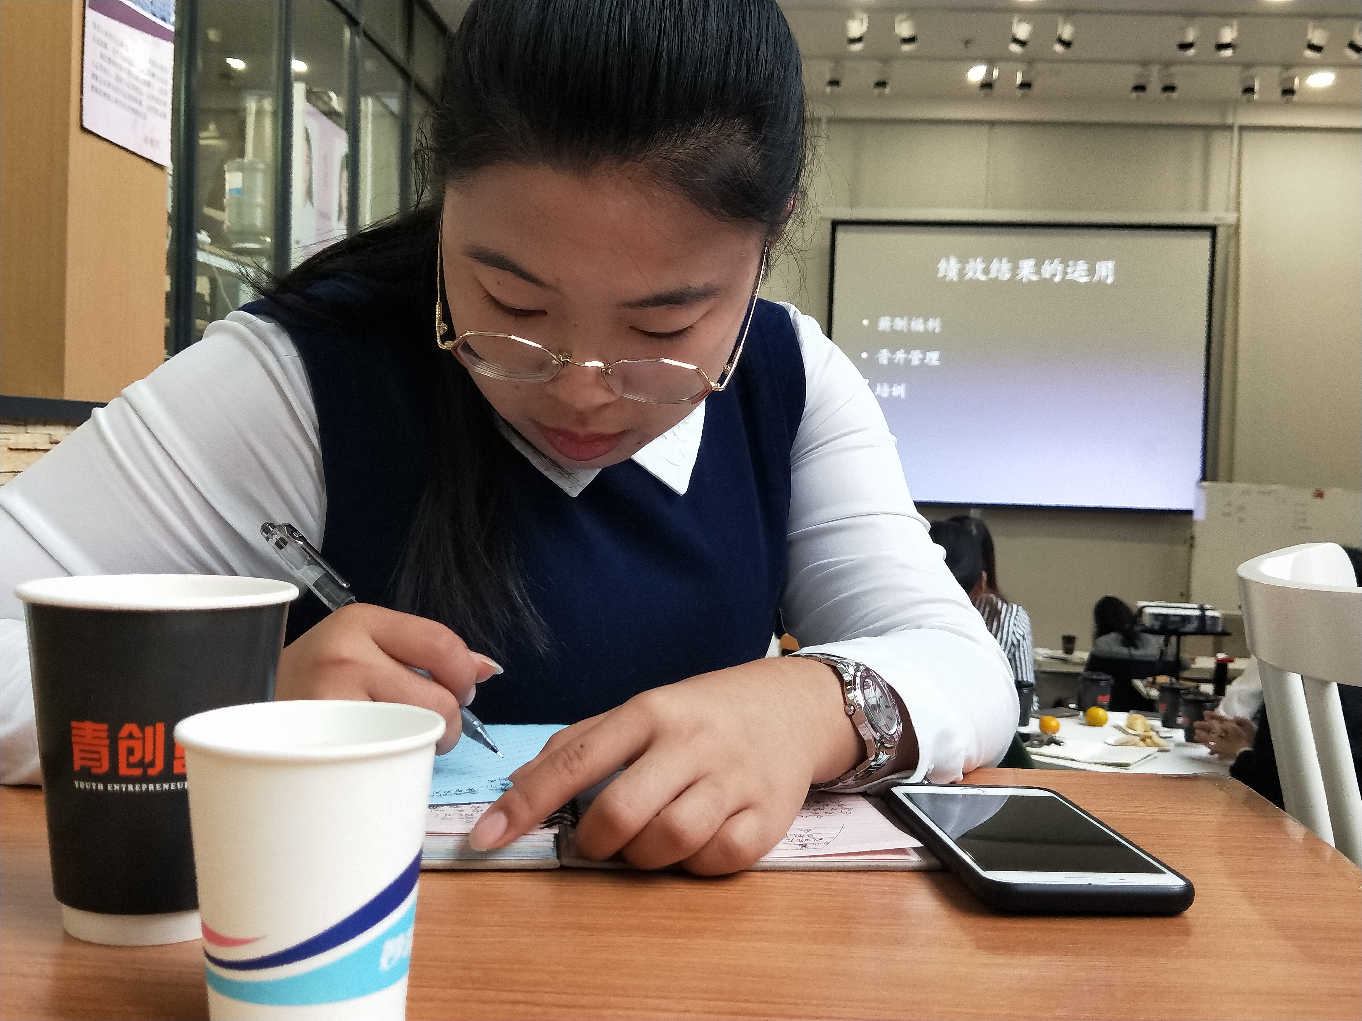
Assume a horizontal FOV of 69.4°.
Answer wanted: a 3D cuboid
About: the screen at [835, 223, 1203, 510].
[{"bbox_3d":[2.717,-1.173,7.985,3.060,2.288,0.050,2,1,3],"label":"screen"}]

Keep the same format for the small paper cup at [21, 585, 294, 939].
[{"bbox_3d":[-0.188,0.086,0.355,0.090,0.116,0.090,2,1,0],"label":"small paper cup"}]

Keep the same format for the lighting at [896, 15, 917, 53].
[{"bbox_3d":[1.517,-3.216,6.629,0.130,0.220,0.140,3,1,18],"label":"lighting"}]

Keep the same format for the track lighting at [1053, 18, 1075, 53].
[{"bbox_3d":[2.561,-3.176,6.575,0.130,0.220,0.140,1,2,-43],"label":"track lighting"}]

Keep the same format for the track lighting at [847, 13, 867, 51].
[{"bbox_3d":[1.190,-3.231,6.645,0.130,0.220,0.140,3,1,18],"label":"track lighting"}]

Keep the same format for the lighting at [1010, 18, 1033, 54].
[{"bbox_3d":[2.278,-3.183,6.590,0.130,0.220,0.140,1,2,-39],"label":"lighting"}]

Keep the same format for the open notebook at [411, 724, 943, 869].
[{"bbox_3d":[-0.057,0.135,0.508,0.325,0.020,0.208,2,1,-5],"label":"open notebook"}]

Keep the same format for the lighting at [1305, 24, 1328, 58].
[{"bbox_3d":[4.196,-3.100,6.491,0.130,0.220,0.140,1,2,-33],"label":"lighting"}]

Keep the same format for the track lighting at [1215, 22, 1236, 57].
[{"bbox_3d":[3.612,-3.125,6.521,0.130,0.220,0.140,3,2,25],"label":"track lighting"}]

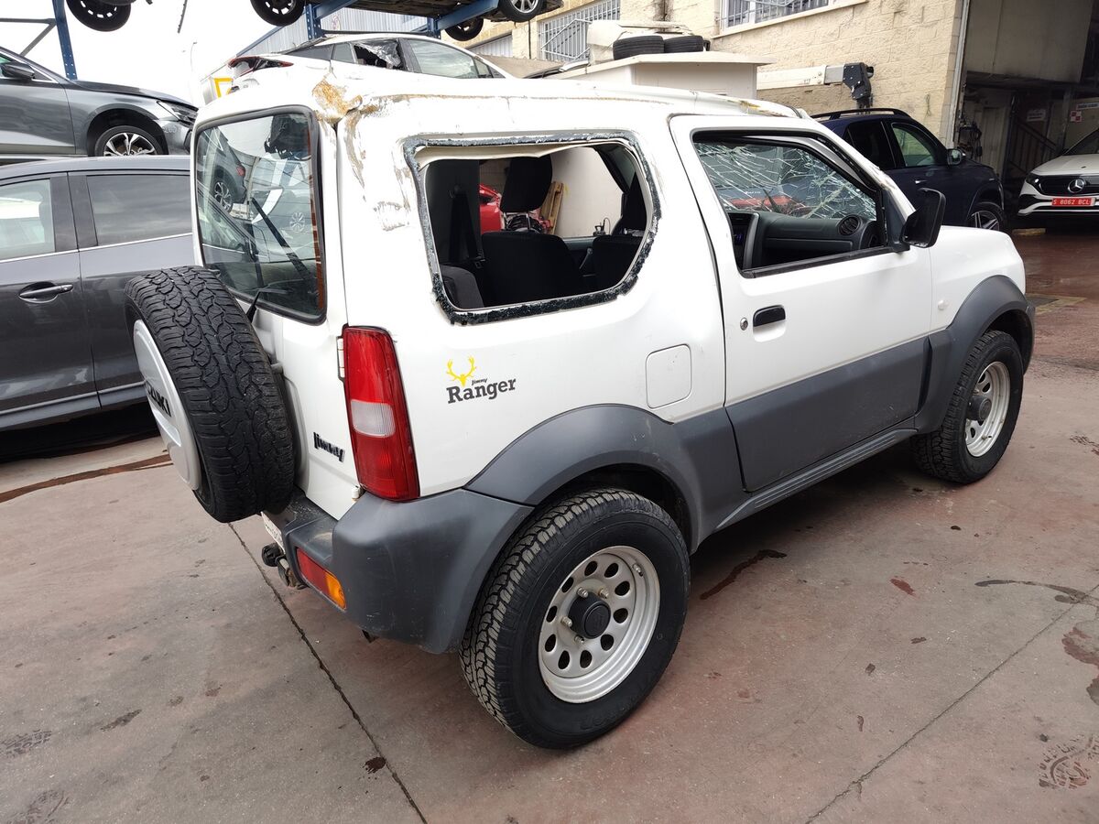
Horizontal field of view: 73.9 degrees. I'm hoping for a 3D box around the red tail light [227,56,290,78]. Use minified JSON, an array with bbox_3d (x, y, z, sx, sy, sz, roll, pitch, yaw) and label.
[{"bbox_3d":[-2.957,-3.518,7.450,0.500,0.230,0.320,-11,18,-24],"label":"red tail light"}]

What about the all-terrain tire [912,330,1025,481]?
[{"bbox_3d":[1.847,-0.024,3.207,0.670,0.670,0.200,-17,21,-35],"label":"all-terrain tire"}]

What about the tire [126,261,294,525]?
[{"bbox_3d":[-0.878,-0.035,1.885,0.205,0.670,0.670,-22,23,-35],"label":"tire"}]

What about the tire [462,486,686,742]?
[{"bbox_3d":[0.090,0.527,1.914,0.670,0.670,0.200,-17,21,-35],"label":"tire"}]

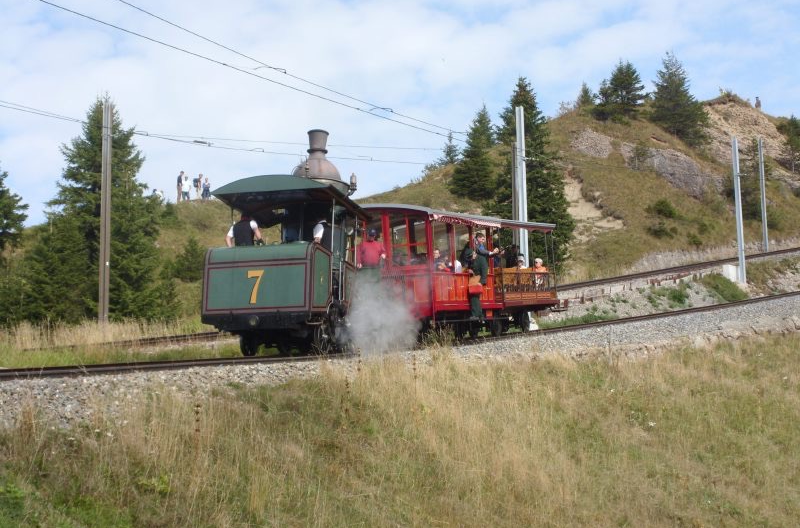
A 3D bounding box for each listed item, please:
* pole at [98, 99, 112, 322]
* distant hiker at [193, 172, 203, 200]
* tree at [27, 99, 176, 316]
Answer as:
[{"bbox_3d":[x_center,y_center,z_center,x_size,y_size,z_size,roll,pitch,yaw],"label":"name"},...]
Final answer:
[{"bbox_3d":[-8.080,-1.291,52.689,0.250,6.499,0.250,-5,-13,20],"label":"pole"},{"bbox_3d":[-12.197,-4.617,116.182,0.650,1.713,0.500,-4,-13,14],"label":"distant hiker"},{"bbox_3d":[-9.260,-1.683,59.782,4.700,7.379,4.500,-1,-12,0],"label":"tree"}]

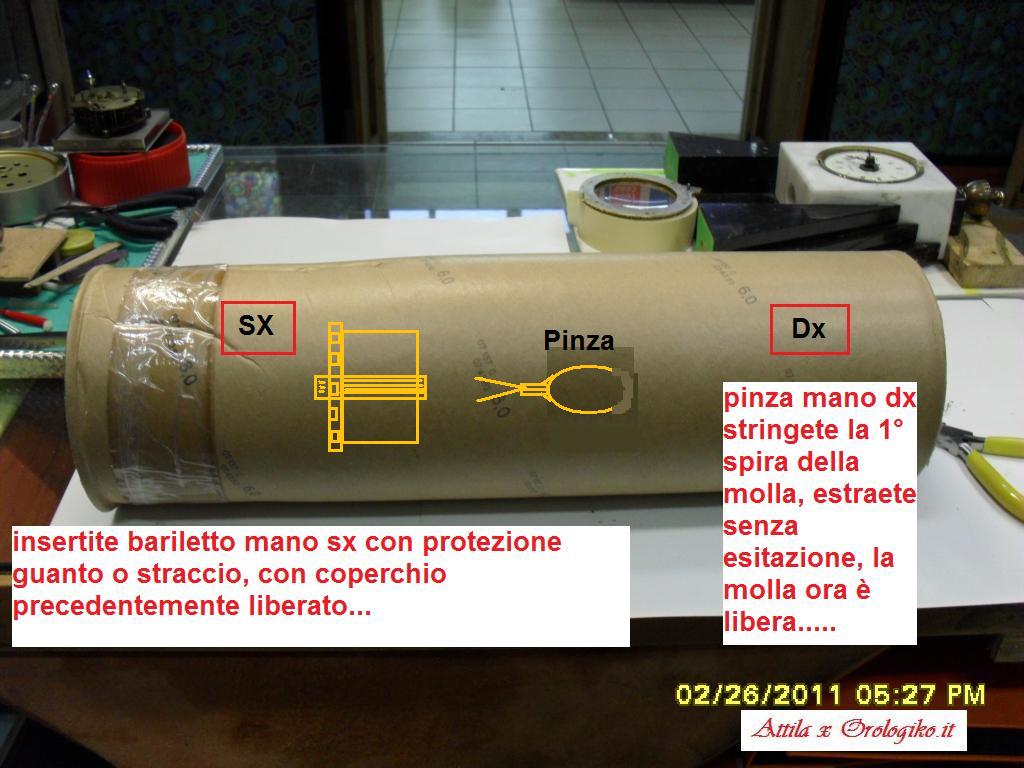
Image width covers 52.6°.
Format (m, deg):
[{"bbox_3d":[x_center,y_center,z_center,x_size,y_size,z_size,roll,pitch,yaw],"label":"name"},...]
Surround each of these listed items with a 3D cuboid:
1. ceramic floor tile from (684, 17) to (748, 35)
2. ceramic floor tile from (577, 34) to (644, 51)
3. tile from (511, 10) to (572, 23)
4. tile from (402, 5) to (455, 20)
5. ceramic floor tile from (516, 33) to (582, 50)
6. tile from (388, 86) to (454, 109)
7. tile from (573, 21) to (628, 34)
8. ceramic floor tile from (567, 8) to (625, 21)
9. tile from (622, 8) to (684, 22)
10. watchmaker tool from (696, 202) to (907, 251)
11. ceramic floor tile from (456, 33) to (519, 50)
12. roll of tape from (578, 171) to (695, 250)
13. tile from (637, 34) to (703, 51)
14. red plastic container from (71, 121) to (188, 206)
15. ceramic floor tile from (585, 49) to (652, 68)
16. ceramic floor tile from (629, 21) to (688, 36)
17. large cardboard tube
[{"bbox_3d":[1.142,-1.949,5.715,0.320,0.010,0.320,0,32,-3],"label":"ceramic floor tile"},{"bbox_3d":[0.486,-1.698,5.174,0.307,0.010,0.307,0,32,-3],"label":"ceramic floor tile"},{"bbox_3d":[0.155,-2.024,5.679,0.307,0.010,0.307,0,32,-3],"label":"tile"},{"bbox_3d":[-0.459,-2.021,5.652,0.307,0.010,0.307,0,32,-3],"label":"tile"},{"bbox_3d":[0.190,-1.772,5.400,0.320,0.010,0.320,0,32,-3],"label":"ceramic floor tile"},{"bbox_3d":[-0.397,-1.201,4.356,0.307,0.010,0.307,0,32,-3],"label":"tile"},{"bbox_3d":[0.470,-1.844,5.380,0.304,0.010,0.304,0,32,-3],"label":"tile"},{"bbox_3d":[0.461,-2.026,5.693,0.307,0.010,0.307,0,32,-3],"label":"ceramic floor tile"},{"bbox_3d":[0.807,-2.119,5.973,0.320,0.010,0.320,0,32,-3],"label":"tile"},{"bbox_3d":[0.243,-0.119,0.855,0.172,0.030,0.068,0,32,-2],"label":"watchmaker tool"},{"bbox_3d":[-0.126,-1.679,5.096,0.304,0.010,0.304,0,32,-3],"label":"ceramic floor tile"},{"bbox_3d":[0.120,-0.162,0.993,0.111,0.037,0.111,1,32,-1],"label":"roll of tape"},{"bbox_3d":[0.785,-1.683,5.137,0.304,0.010,0.304,0,32,-3],"label":"tile"},{"bbox_3d":[-0.371,-0.214,1.009,0.110,0.049,0.110,0,32,-3],"label":"red plastic container"},{"bbox_3d":[0.525,-1.602,5.142,0.320,0.010,0.320,0,32,-3],"label":"ceramic floor tile"},{"bbox_3d":[0.820,-1.947,5.701,0.320,0.010,0.320,0,32,-3],"label":"ceramic floor tile"},{"bbox_3d":[-0.001,-0.005,0.610,0.459,0.144,0.144,-1,32,-4],"label":"large cardboard tube"}]

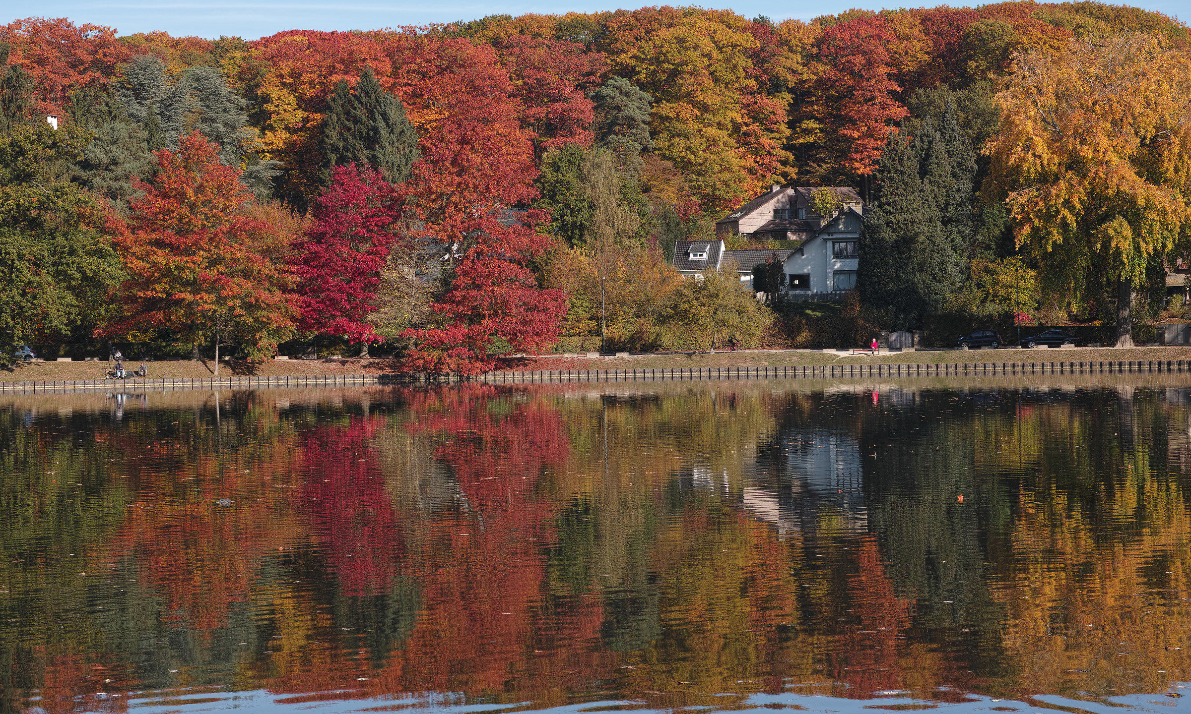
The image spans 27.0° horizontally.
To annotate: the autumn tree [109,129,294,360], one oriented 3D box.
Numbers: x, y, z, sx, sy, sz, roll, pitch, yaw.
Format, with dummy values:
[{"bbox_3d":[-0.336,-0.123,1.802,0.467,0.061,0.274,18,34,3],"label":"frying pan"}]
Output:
[{"bbox_3d":[-28.822,-7.780,182.500,14.090,17.040,13.500,-1,0,0],"label":"autumn tree"}]

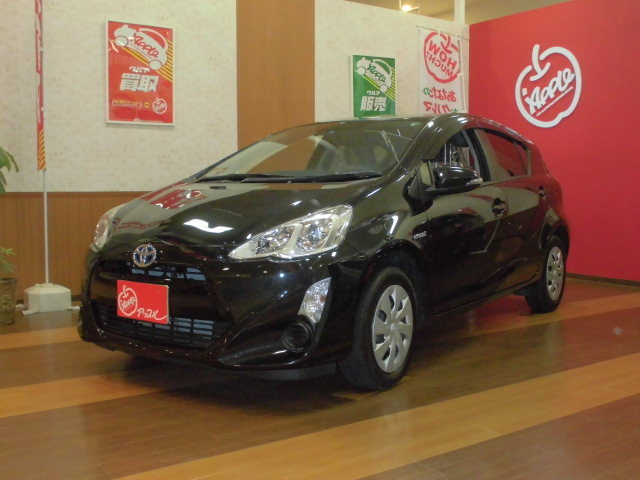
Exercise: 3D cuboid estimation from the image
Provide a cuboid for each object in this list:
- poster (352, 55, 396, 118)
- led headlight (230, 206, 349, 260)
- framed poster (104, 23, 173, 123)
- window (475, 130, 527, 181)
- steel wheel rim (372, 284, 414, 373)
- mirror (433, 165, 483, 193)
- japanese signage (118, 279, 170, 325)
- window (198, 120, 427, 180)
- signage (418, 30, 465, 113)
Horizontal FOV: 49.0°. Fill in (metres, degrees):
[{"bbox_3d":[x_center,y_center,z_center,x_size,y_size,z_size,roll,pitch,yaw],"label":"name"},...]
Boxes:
[{"bbox_3d":[0.594,-1.534,7.564,0.610,0.860,0.025,-3,5,-35],"label":"poster"},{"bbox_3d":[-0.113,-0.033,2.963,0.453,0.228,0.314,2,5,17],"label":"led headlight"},{"bbox_3d":[-1.534,-1.424,6.066,0.615,0.860,0.025,-3,5,-35],"label":"framed poster"},{"bbox_3d":[1.225,-0.548,4.641,0.060,0.340,0.760,-21,-9,34],"label":"window"},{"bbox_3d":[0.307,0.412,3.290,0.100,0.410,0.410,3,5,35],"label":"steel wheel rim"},{"bbox_3d":[0.719,-0.312,3.655,0.235,0.150,0.140,3,5,35],"label":"mirror"},{"bbox_3d":[-0.772,0.268,3.070,0.330,0.163,0.018,3,5,35],"label":"japanese signage"},{"bbox_3d":[-0.062,-0.497,4.025,1.320,0.110,0.930,3,32,35],"label":"window"},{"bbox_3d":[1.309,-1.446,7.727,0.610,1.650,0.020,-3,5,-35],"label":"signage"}]

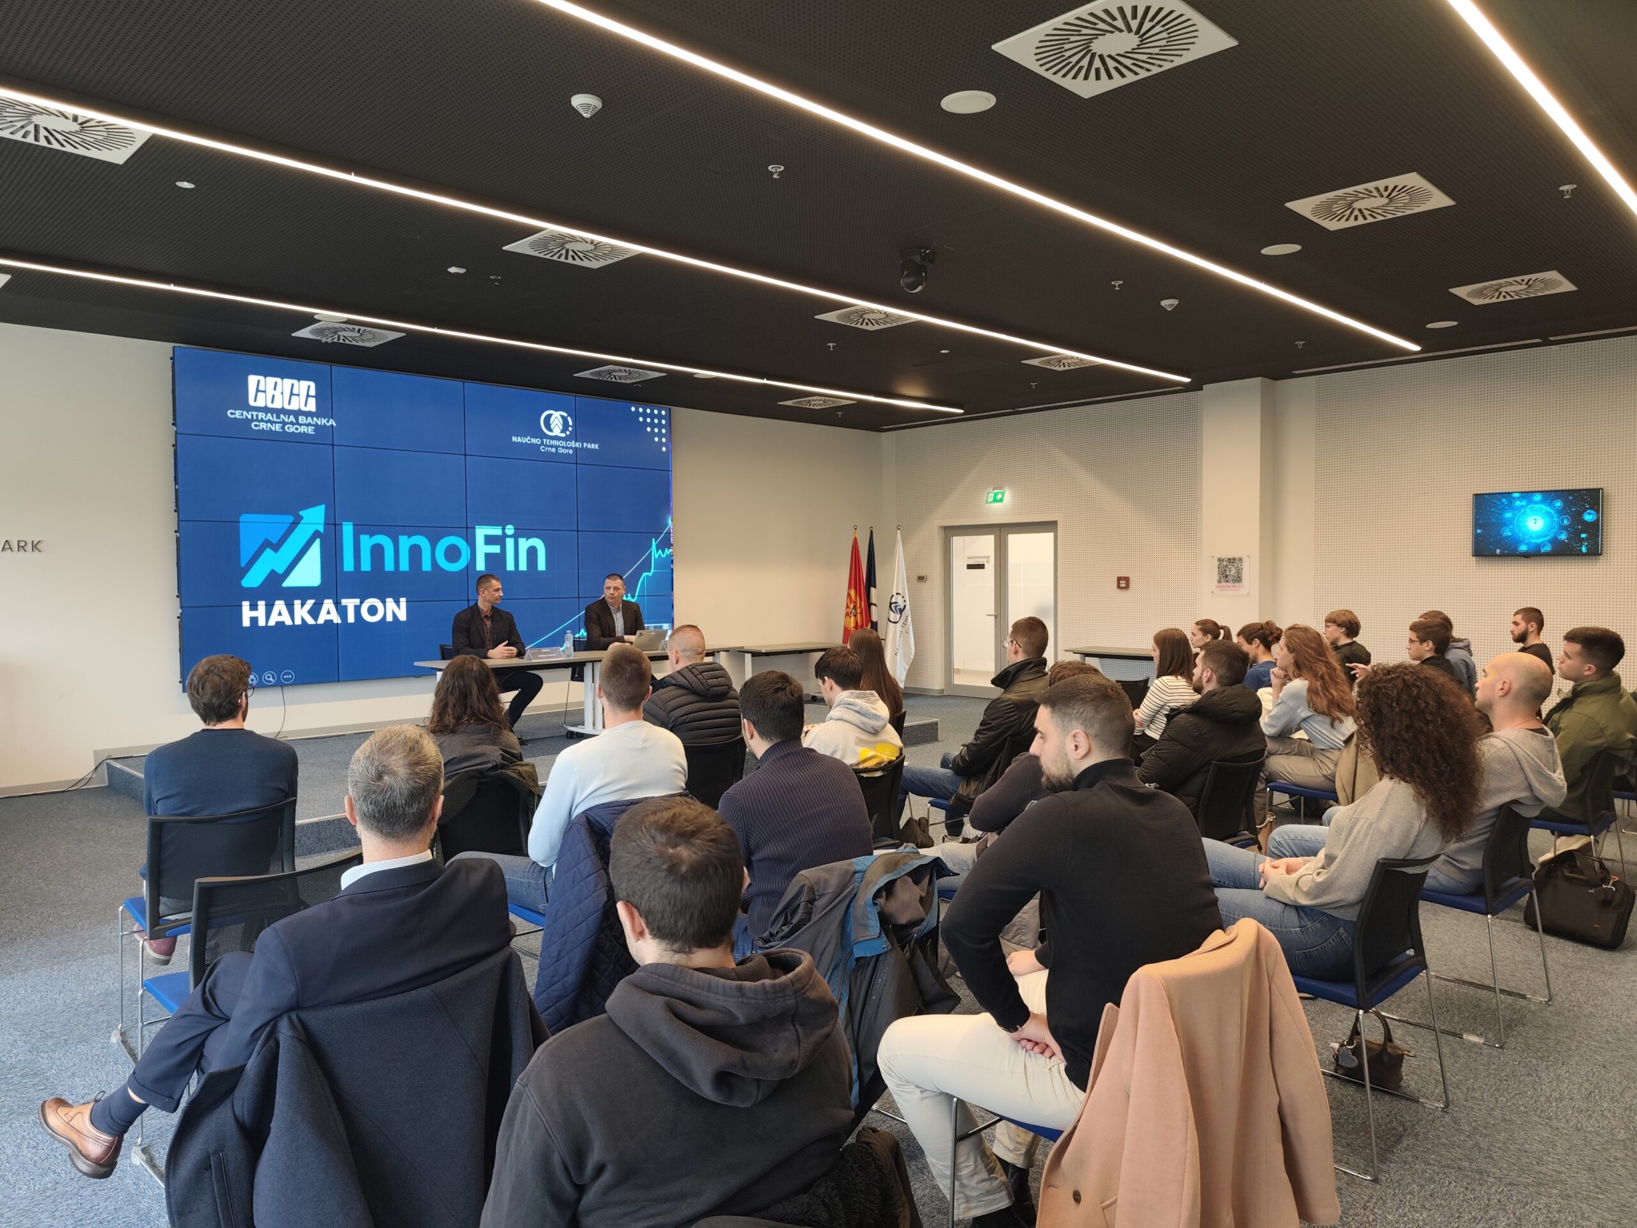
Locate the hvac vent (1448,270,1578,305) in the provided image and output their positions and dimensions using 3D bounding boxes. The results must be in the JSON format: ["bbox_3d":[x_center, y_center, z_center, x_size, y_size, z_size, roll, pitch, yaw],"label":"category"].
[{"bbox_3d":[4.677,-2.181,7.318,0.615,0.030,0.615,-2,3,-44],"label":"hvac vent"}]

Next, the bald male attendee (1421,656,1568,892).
[{"bbox_3d":[2.188,0.764,4.017,0.980,1.270,0.560,1,3,43],"label":"bald male attendee"}]

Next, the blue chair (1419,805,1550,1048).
[{"bbox_3d":[2.248,0.992,3.922,0.540,0.820,0.530,-2,3,-44],"label":"blue chair"}]

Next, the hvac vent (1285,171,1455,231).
[{"bbox_3d":[2.789,-2.089,5.492,0.607,0.050,0.607,-3,3,-44],"label":"hvac vent"}]

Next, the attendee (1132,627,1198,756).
[{"bbox_3d":[1.893,0.702,6.502,0.450,1.250,0.800,-2,3,-43],"label":"attendee"}]

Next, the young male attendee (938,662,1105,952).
[{"bbox_3d":[0.623,0.782,3.906,0.880,1.270,0.560,1,3,43],"label":"young male attendee"}]

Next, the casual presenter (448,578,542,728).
[{"bbox_3d":[-2.618,0.388,8.739,0.740,1.400,0.600,1,3,43],"label":"casual presenter"}]

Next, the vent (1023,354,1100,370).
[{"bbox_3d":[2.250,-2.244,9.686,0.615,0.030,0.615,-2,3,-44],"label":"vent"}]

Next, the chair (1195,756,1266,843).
[{"bbox_3d":[1.558,0.984,4.565,0.540,0.830,0.540,-2,3,-42],"label":"chair"}]

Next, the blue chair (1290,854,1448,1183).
[{"bbox_3d":[1.463,1.035,3.131,0.540,0.830,0.540,-2,3,-42],"label":"blue chair"}]

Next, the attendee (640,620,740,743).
[{"bbox_3d":[-0.863,0.714,5.335,0.577,1.344,0.948,-2,3,-44],"label":"attendee"}]

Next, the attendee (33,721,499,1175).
[{"bbox_3d":[-1.174,0.847,2.401,1.150,1.280,0.600,1,3,36],"label":"attendee"}]

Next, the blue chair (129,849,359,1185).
[{"bbox_3d":[-1.550,1.061,3.028,0.556,0.824,0.515,-2,3,-44],"label":"blue chair"}]

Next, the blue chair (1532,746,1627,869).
[{"bbox_3d":[3.355,0.952,4.971,0.556,0.824,0.515,-2,3,-44],"label":"blue chair"}]

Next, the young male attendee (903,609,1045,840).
[{"bbox_3d":[0.787,0.688,5.619,0.639,1.349,1.051,-2,3,-38],"label":"young male attendee"}]

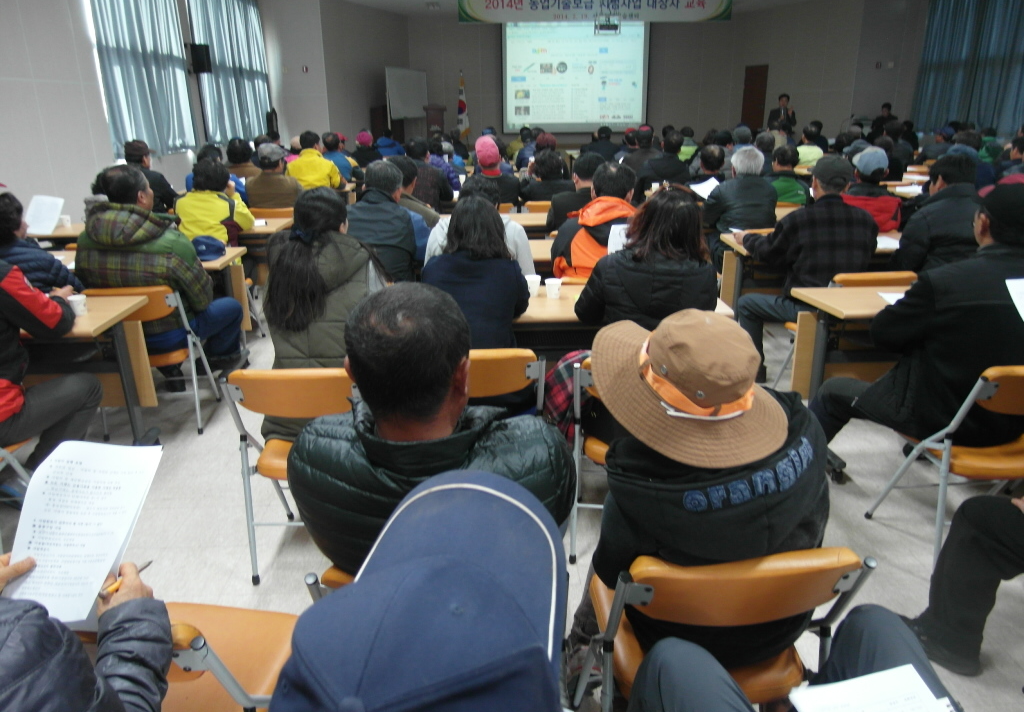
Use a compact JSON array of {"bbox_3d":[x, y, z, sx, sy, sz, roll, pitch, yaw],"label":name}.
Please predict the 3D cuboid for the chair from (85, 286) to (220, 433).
[{"bbox_3d":[-1.886,-0.028,3.757,0.480,0.785,0.490,-3,19,-7],"label":"chair"}]

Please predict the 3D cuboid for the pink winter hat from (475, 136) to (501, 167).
[{"bbox_3d":[-0.214,-1.788,6.207,0.220,0.250,0.250,-1,19,0],"label":"pink winter hat"}]

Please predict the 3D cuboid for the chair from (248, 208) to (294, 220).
[{"bbox_3d":[-2.106,-0.988,6.508,0.480,0.785,0.490,-2,19,-2],"label":"chair"}]

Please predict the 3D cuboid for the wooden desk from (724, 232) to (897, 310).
[{"bbox_3d":[2.394,-0.426,4.801,1.800,0.720,0.600,-1,19,0],"label":"wooden desk"}]

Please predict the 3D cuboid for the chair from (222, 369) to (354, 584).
[{"bbox_3d":[-0.684,0.361,2.592,0.480,0.785,0.490,-1,19,0],"label":"chair"}]

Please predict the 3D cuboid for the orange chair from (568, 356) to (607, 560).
[{"bbox_3d":[0.480,0.313,2.676,0.480,0.785,0.490,1,19,5],"label":"orange chair"}]

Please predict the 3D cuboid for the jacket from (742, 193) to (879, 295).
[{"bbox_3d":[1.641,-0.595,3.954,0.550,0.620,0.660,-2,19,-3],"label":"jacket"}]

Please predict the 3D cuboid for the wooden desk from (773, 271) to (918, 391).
[{"bbox_3d":[2.183,0.083,3.255,1.720,0.735,0.470,-2,18,-4],"label":"wooden desk"}]

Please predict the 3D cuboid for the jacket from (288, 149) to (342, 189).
[{"bbox_3d":[-2.094,-1.872,7.618,0.560,0.660,0.420,0,19,2],"label":"jacket"}]

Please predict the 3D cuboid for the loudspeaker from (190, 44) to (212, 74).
[{"bbox_3d":[-4.437,-4.244,10.145,0.280,0.410,0.280,-12,22,-28],"label":"loudspeaker"}]

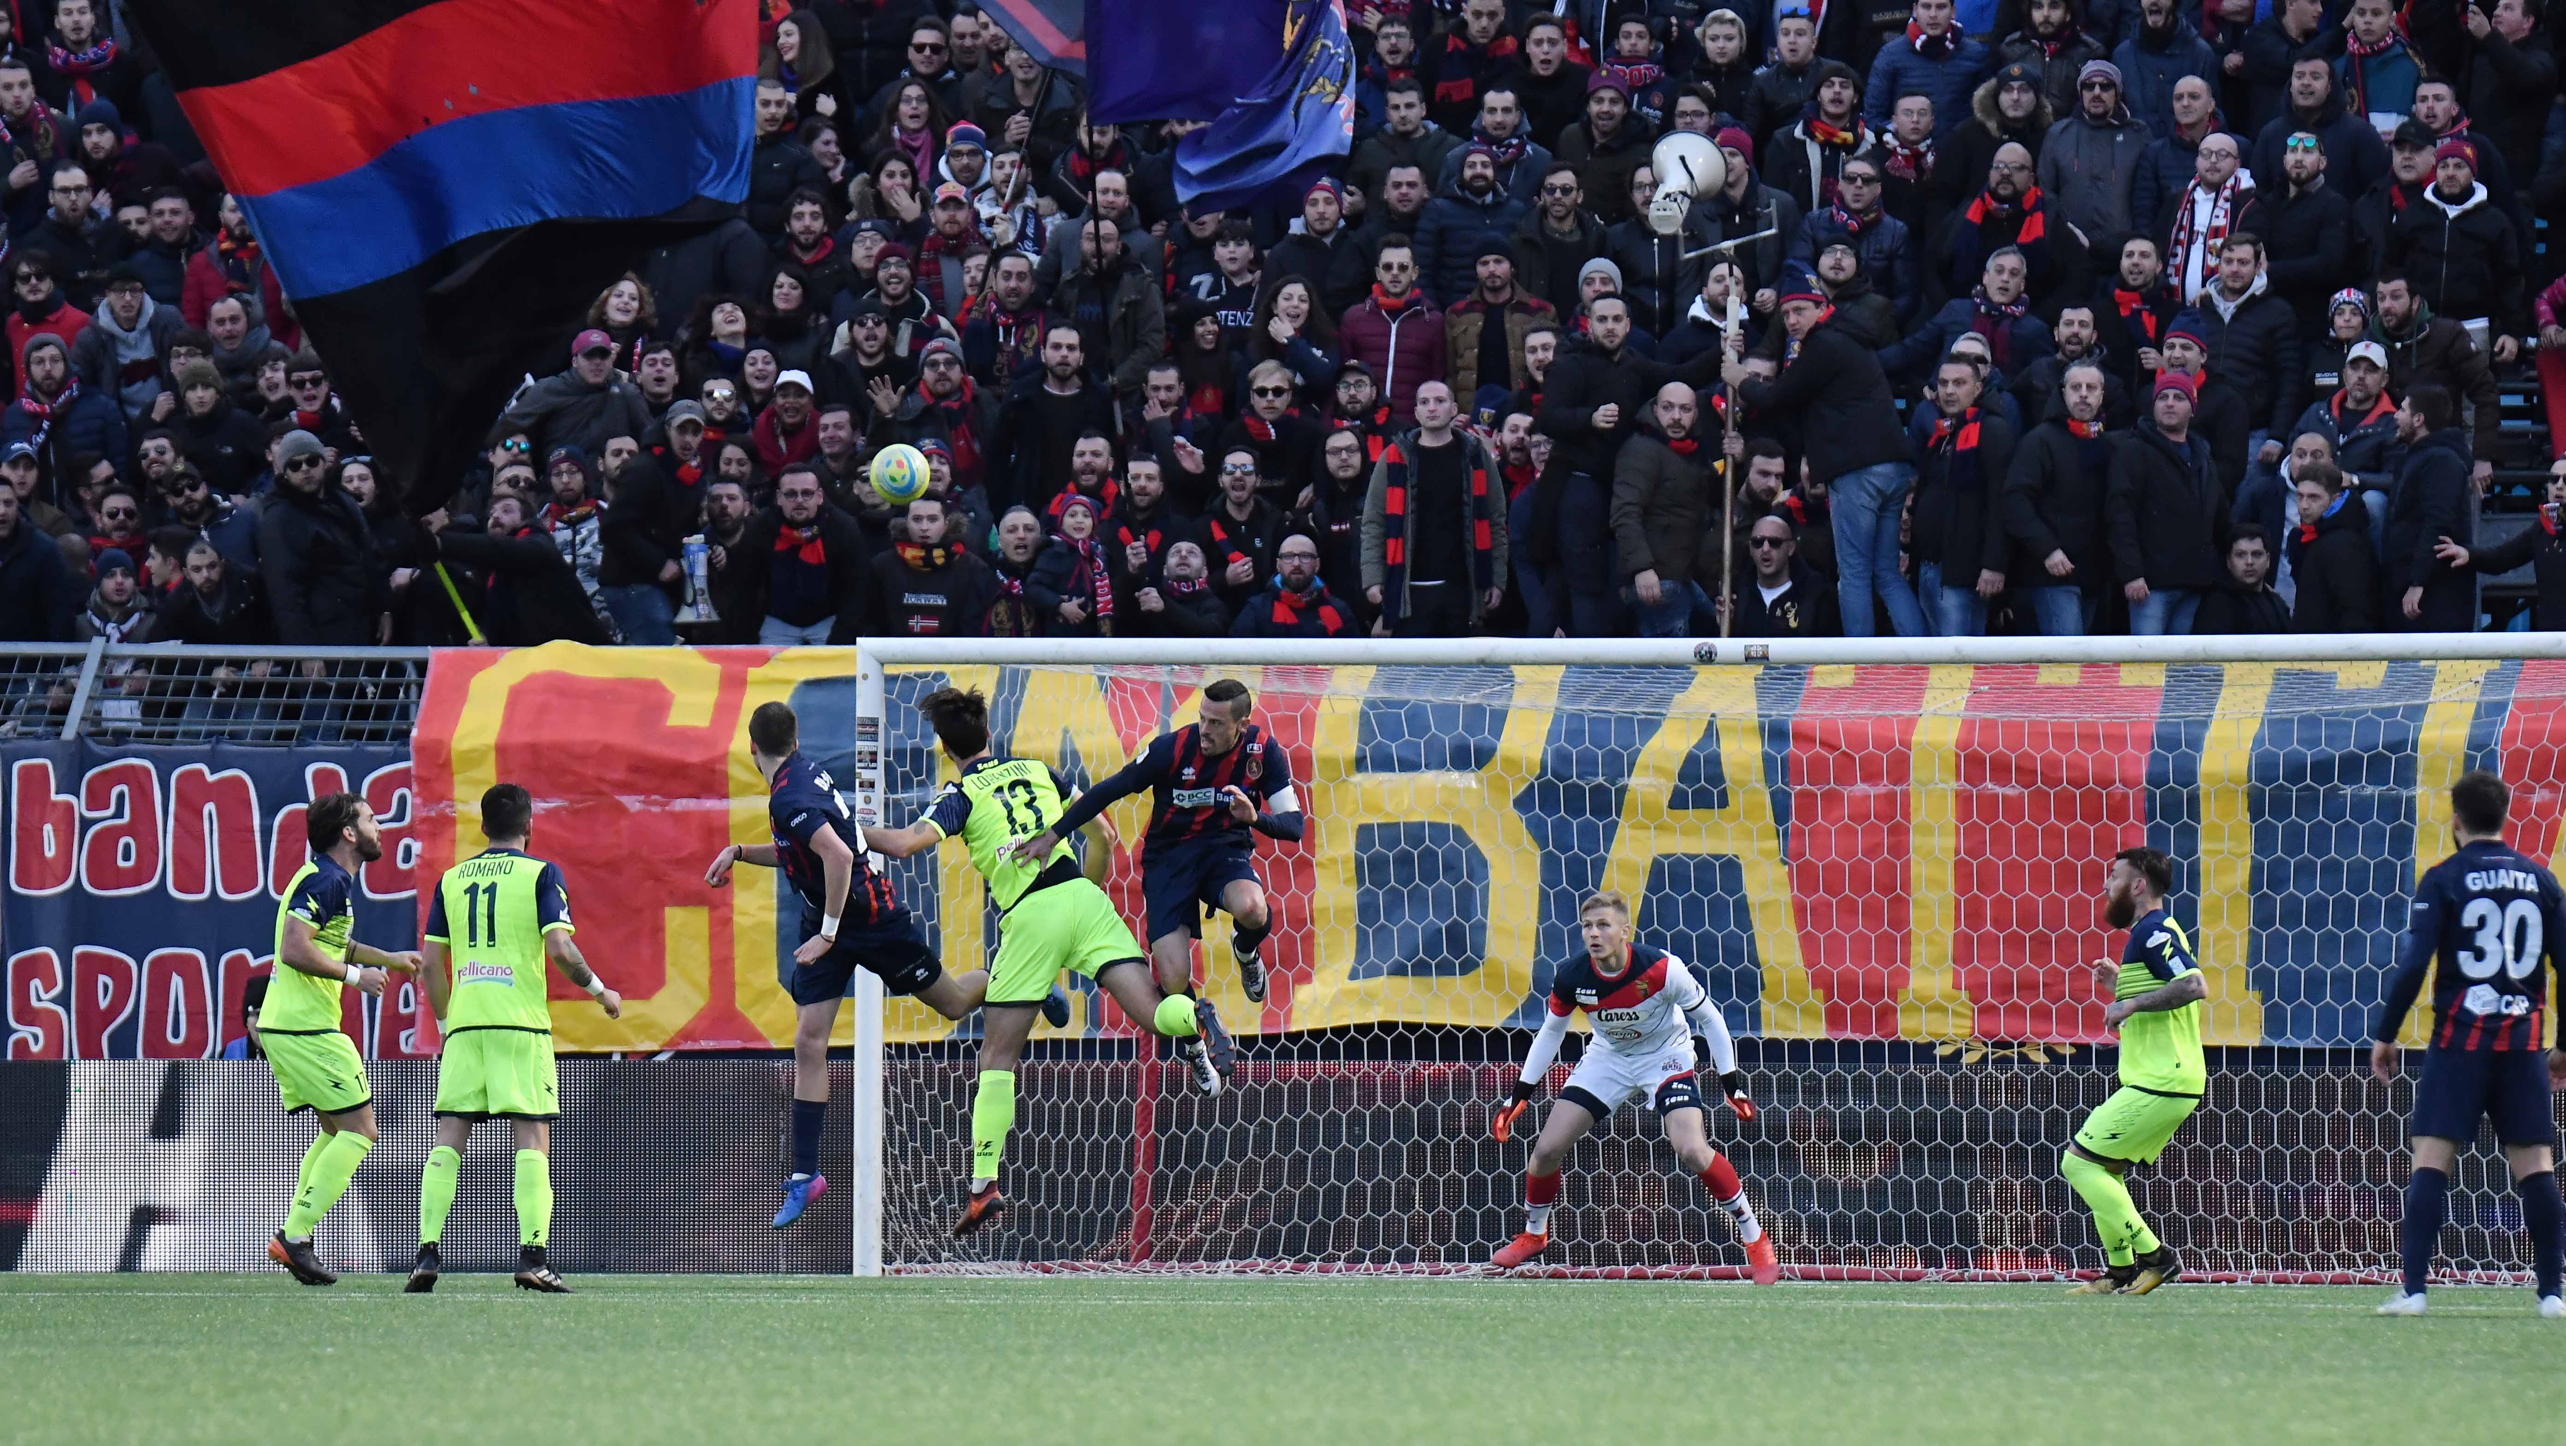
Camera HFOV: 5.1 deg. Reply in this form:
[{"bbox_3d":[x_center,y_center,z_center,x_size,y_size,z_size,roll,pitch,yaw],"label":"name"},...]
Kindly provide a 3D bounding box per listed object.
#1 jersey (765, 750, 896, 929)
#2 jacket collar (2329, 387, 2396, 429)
[{"bbox_3d":[-1.622,0.419,104.000,0.320,0.660,0.500,-23,-4,31],"label":"jersey"},{"bbox_3d":[4.581,-1.336,122.500,0.290,0.180,0.220,0,-1,20],"label":"jacket collar"}]

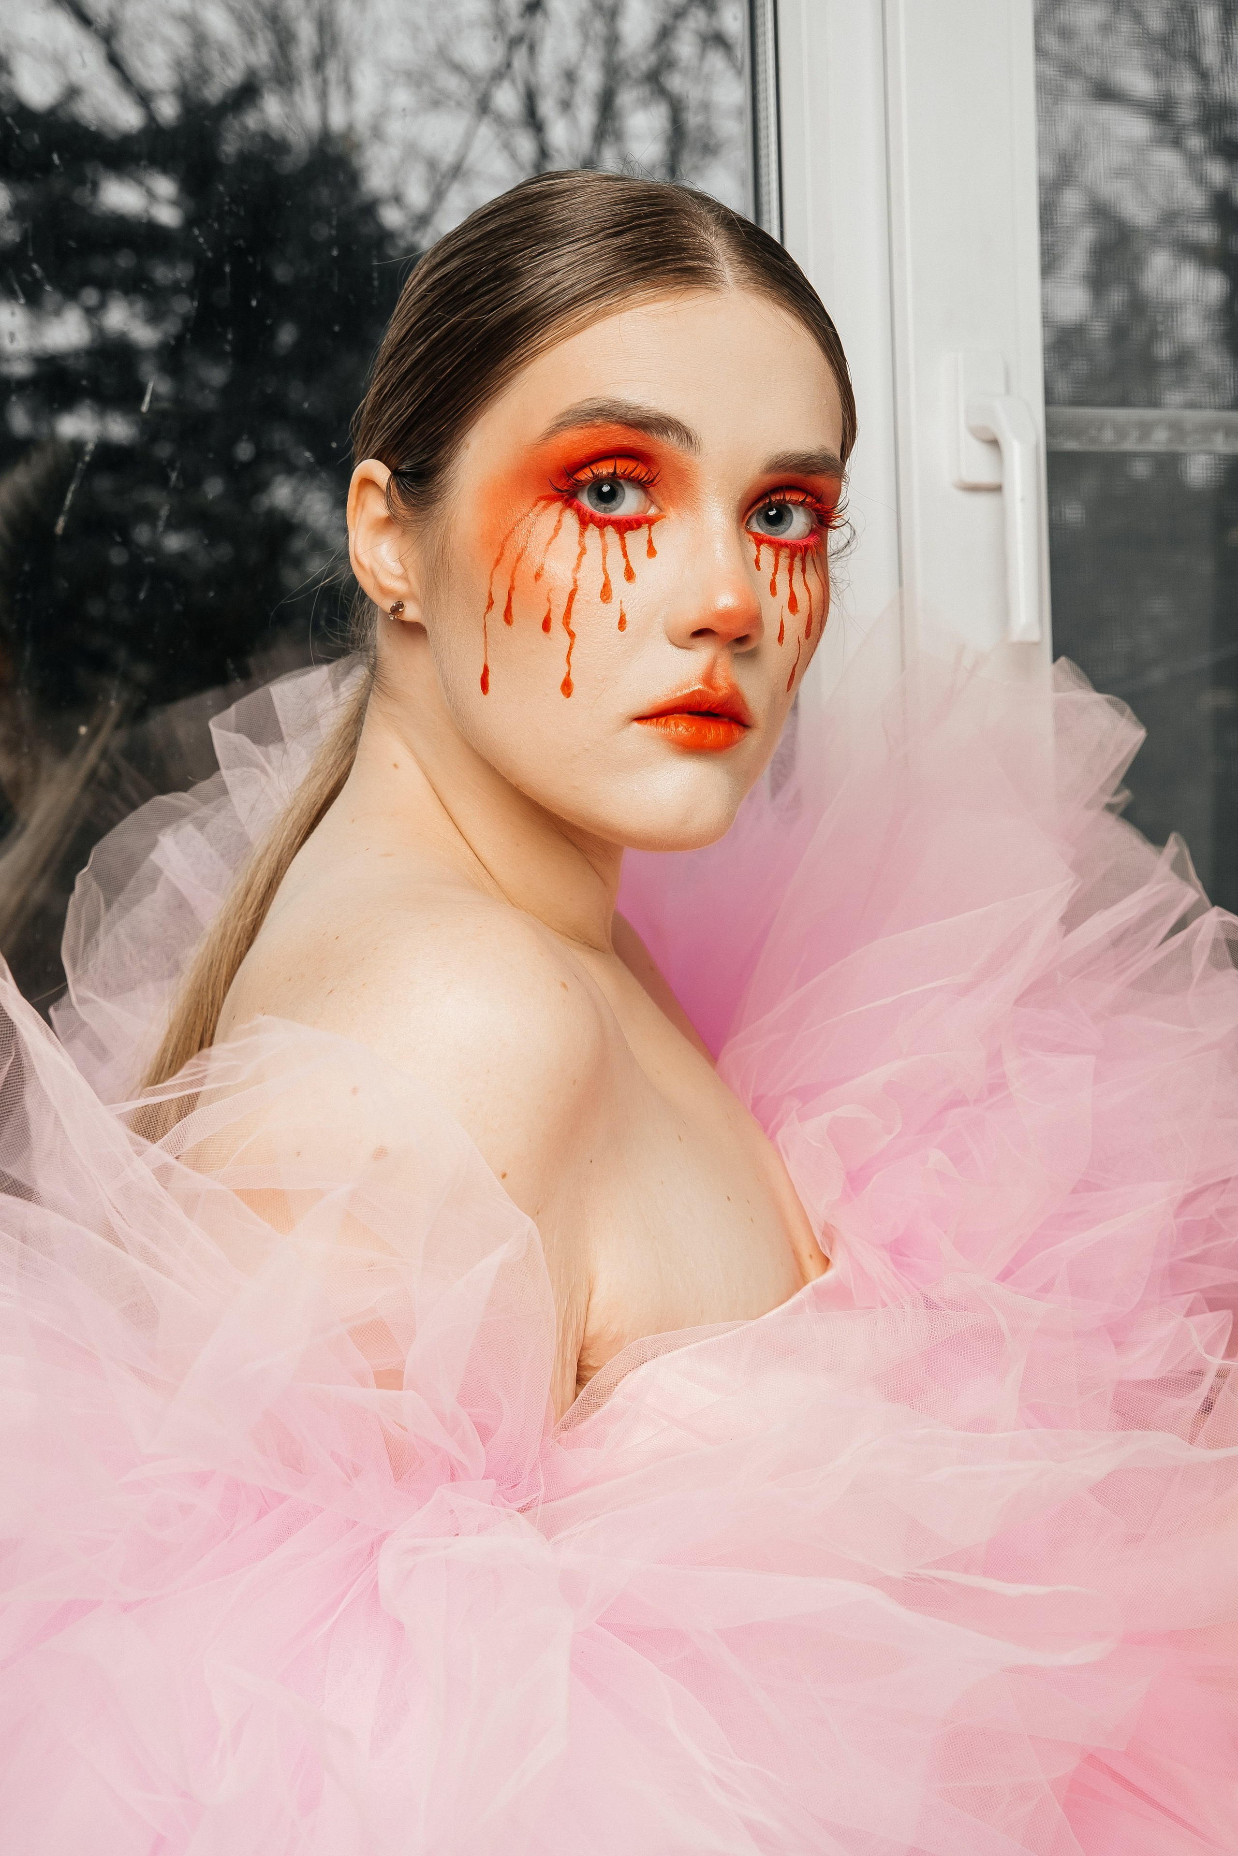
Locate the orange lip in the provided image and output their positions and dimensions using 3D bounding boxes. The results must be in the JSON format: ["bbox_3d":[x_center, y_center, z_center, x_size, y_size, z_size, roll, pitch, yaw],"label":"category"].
[{"bbox_3d":[0.027,-0.068,0.925,0.045,0.021,0.018,2,1,-31],"label":"orange lip"}]

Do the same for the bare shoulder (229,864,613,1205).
[{"bbox_3d":[-0.063,0.031,0.905,0.118,0.105,0.130,-2,0,13],"label":"bare shoulder"}]

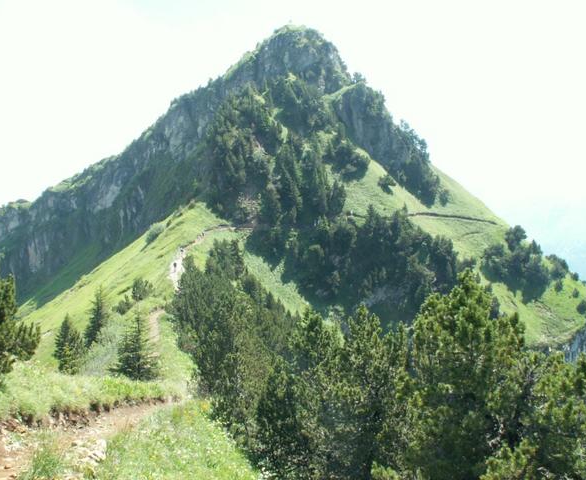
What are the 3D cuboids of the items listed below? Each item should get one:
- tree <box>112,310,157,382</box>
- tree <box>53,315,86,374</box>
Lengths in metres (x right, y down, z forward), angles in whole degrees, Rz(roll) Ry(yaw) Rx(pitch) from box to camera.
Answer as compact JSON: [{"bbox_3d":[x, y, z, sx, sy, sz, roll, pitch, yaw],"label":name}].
[{"bbox_3d":[-5.111,3.391,21.000,1.390,2.340,1.390,0,1,0],"label":"tree"},{"bbox_3d":[-7.944,3.714,23.000,1.100,2.180,1.100,0,1,0],"label":"tree"}]

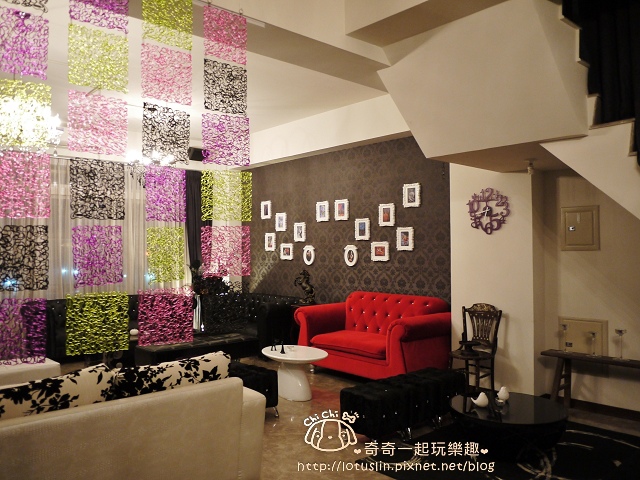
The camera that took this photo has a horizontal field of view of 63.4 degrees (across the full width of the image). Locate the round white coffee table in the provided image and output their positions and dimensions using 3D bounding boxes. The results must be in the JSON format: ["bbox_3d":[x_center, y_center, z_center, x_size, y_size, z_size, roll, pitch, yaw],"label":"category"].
[{"bbox_3d":[-0.235,1.297,4.993,0.656,0.416,0.656,0,-1,0],"label":"round white coffee table"}]

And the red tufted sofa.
[{"bbox_3d":[0.594,1.067,5.773,0.937,0.888,1.637,0,-1,-43],"label":"red tufted sofa"}]

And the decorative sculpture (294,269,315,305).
[{"bbox_3d":[-0.199,0.613,6.723,0.256,0.439,0.148,0,-1,-21],"label":"decorative sculpture"}]

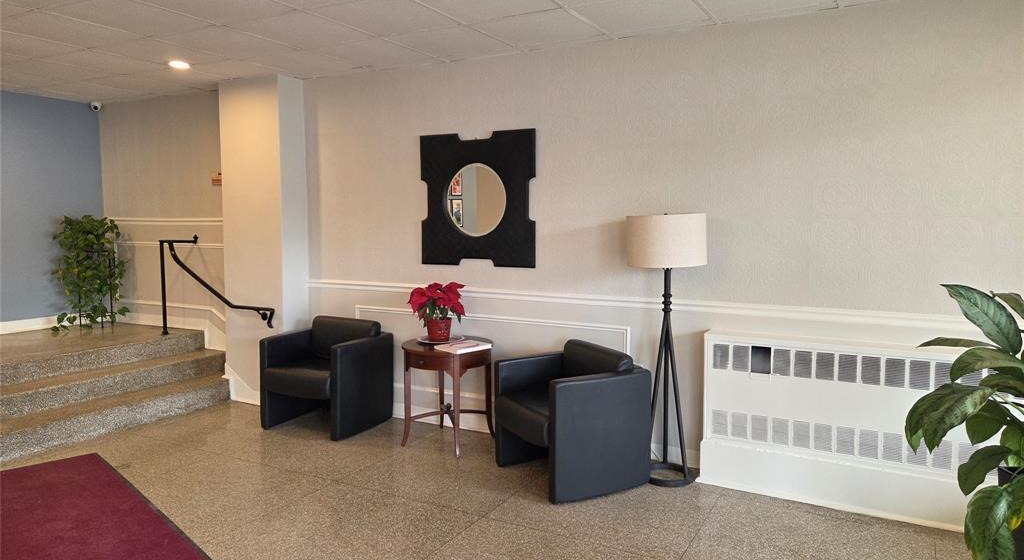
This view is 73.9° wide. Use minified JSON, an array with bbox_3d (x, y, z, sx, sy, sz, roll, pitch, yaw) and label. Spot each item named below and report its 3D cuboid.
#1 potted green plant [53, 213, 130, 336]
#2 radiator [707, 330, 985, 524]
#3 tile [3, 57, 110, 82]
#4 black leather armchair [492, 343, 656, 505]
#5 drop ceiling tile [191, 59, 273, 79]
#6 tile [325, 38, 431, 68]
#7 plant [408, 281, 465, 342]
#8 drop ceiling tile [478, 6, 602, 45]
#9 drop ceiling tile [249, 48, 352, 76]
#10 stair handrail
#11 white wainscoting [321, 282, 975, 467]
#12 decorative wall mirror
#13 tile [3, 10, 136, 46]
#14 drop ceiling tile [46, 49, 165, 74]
[{"bbox_3d":[-3.838,-0.070,6.217,0.500,1.040,0.500,3,6,29],"label":"potted green plant"},{"bbox_3d":[1.745,0.754,3.562,1.480,0.840,0.180,3,6,29],"label":"radiator"},{"bbox_3d":[-3.356,-1.549,5.080,0.600,0.020,0.600,3,6,28],"label":"tile"},{"bbox_3d":[0.343,0.768,3.961,0.640,0.735,0.665,-3,6,-29],"label":"black leather armchair"},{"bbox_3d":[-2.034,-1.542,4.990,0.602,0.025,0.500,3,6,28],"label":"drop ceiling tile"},{"bbox_3d":[-0.928,-1.497,4.466,0.602,0.025,0.622,3,6,28],"label":"tile"},{"bbox_3d":[-0.510,0.219,4.593,0.390,0.385,0.370,0,5,0],"label":"plant"},{"bbox_3d":[0.148,-1.434,3.855,0.605,0.020,0.605,3,6,29],"label":"drop ceiling tile"},{"bbox_3d":[-1.452,-1.521,4.754,0.600,0.020,0.624,3,6,28],"label":"drop ceiling tile"},{"bbox_3d":[-2.368,0.062,5.623,1.400,0.860,0.280,3,6,29],"label":"stair handrail"},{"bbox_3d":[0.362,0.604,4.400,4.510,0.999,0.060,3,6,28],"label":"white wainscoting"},{"bbox_3d":[-0.252,-0.546,4.632,0.885,0.895,0.040,3,6,28],"label":"decorative wall mirror"},{"bbox_3d":[-2.576,-1.444,3.954,0.605,0.020,0.605,3,6,29],"label":"tile"},{"bbox_3d":[-2.820,-1.522,4.790,0.600,0.020,0.600,3,6,28],"label":"drop ceiling tile"}]

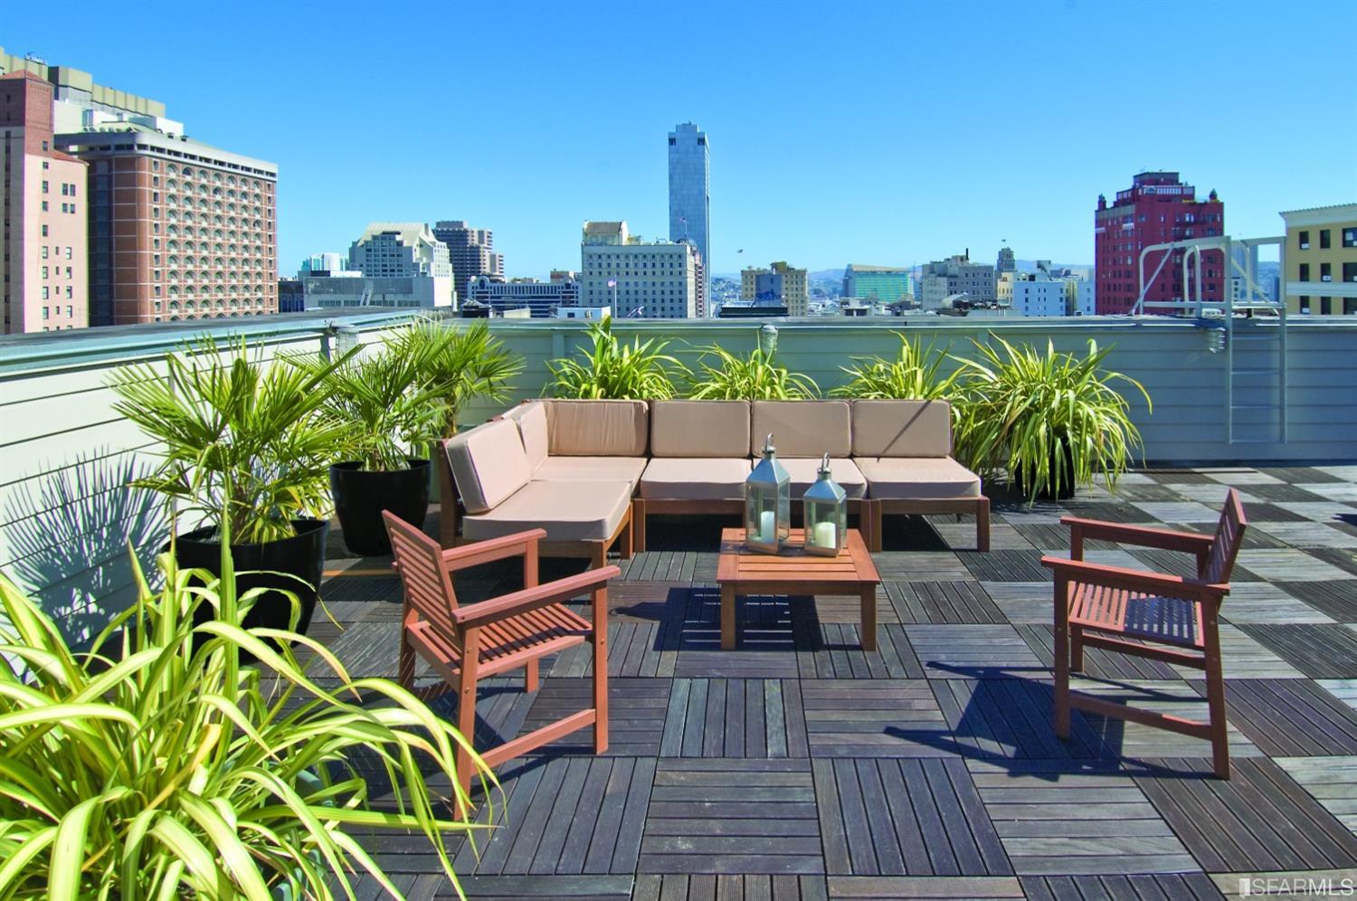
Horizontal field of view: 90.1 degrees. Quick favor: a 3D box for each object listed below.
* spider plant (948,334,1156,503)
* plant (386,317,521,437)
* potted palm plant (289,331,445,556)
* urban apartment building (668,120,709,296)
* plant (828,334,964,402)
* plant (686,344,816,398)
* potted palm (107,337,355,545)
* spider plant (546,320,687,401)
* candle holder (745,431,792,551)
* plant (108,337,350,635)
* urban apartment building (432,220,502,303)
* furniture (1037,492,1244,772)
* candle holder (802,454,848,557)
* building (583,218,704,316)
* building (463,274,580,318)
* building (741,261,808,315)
[{"bbox_3d":[3.060,-0.270,5.550,1.480,1.270,1.300,0,11,0],"label":"spider plant"},{"bbox_3d":[-1.742,-0.292,5.154,0.900,1.350,0.855,1,13,3],"label":"plant"},{"bbox_3d":[-2.020,-0.050,4.400,0.920,1.330,0.900,0,11,0],"label":"potted palm plant"},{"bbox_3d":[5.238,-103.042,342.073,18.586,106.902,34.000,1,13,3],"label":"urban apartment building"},{"bbox_3d":[1.773,-0.278,5.427,0.980,1.200,0.931,1,13,3],"label":"plant"},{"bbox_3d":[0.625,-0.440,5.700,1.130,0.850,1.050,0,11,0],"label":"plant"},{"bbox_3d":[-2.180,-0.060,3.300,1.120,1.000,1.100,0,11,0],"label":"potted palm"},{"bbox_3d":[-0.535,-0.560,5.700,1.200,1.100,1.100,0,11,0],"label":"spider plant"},{"bbox_3d":[0.438,0.190,3.285,0.170,0.572,0.170,6,14,24],"label":"candle holder"},{"bbox_3d":[-2.220,0.140,3.350,1.120,1.360,1.100,0,11,0],"label":"plant"},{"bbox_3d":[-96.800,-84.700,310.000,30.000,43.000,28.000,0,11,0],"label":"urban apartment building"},{"bbox_3d":[1.693,0.594,2.430,0.580,0.860,0.590,8,15,30],"label":"furniture"},{"bbox_3d":[0.713,0.245,3.258,0.170,0.477,0.170,7,15,27],"label":"candle holder"},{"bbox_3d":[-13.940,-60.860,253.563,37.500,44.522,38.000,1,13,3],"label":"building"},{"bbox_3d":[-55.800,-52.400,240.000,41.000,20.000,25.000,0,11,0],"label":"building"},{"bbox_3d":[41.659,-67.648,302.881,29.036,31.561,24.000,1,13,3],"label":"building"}]

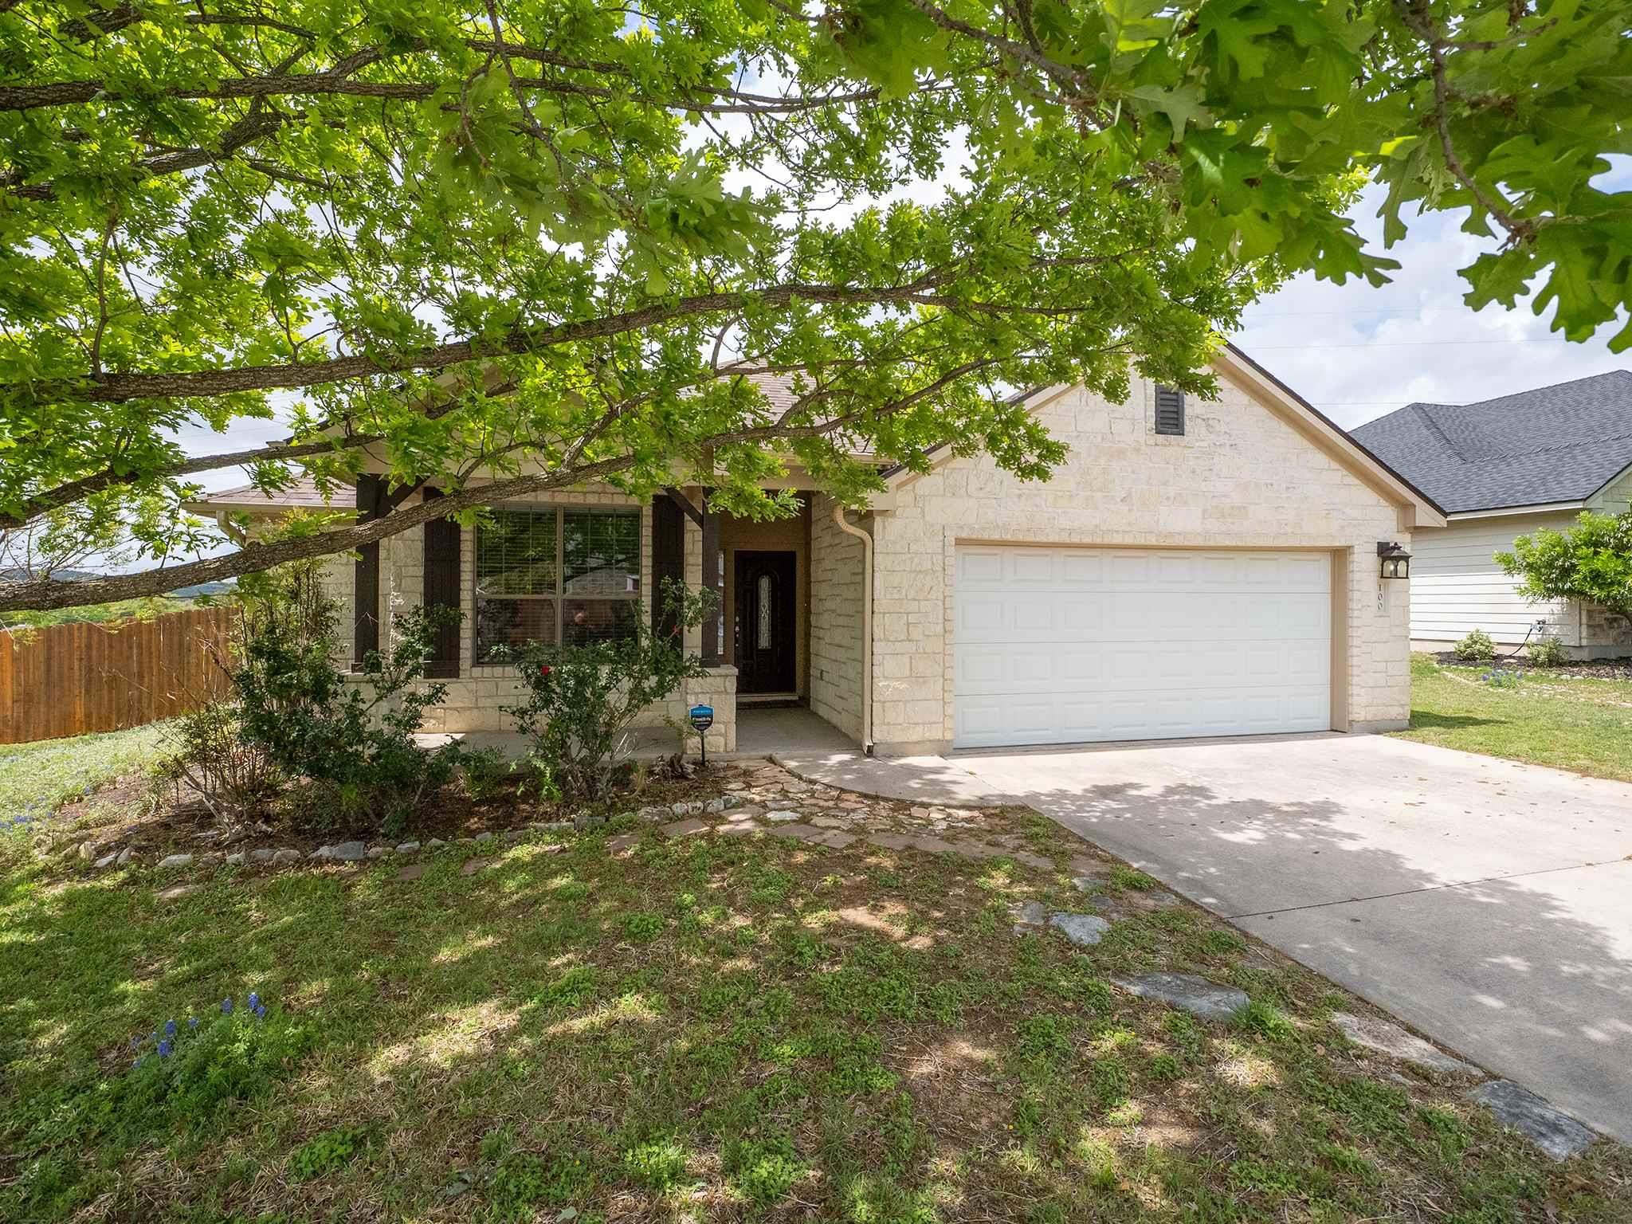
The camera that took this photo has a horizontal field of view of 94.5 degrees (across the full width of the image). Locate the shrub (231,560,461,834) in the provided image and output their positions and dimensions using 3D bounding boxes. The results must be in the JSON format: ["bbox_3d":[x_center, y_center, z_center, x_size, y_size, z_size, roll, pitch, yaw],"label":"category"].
[{"bbox_3d":[-3.711,0.664,5.950,1.650,2.100,1.400,0,1,-12],"label":"shrub"}]

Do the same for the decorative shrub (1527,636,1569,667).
[{"bbox_3d":[12.322,0.665,12.700,0.560,0.540,0.540,0,1,-12],"label":"decorative shrub"}]

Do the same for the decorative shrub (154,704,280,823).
[{"bbox_3d":[-4.971,1.252,6.250,0.920,1.000,0.850,0,1,-12],"label":"decorative shrub"}]

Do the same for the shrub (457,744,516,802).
[{"bbox_3d":[-2.840,1.384,6.500,0.470,0.480,0.450,0,1,-12],"label":"shrub"}]

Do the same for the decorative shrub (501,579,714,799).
[{"bbox_3d":[-1.763,0.654,6.400,1.720,1.830,1.400,0,1,-12],"label":"decorative shrub"}]

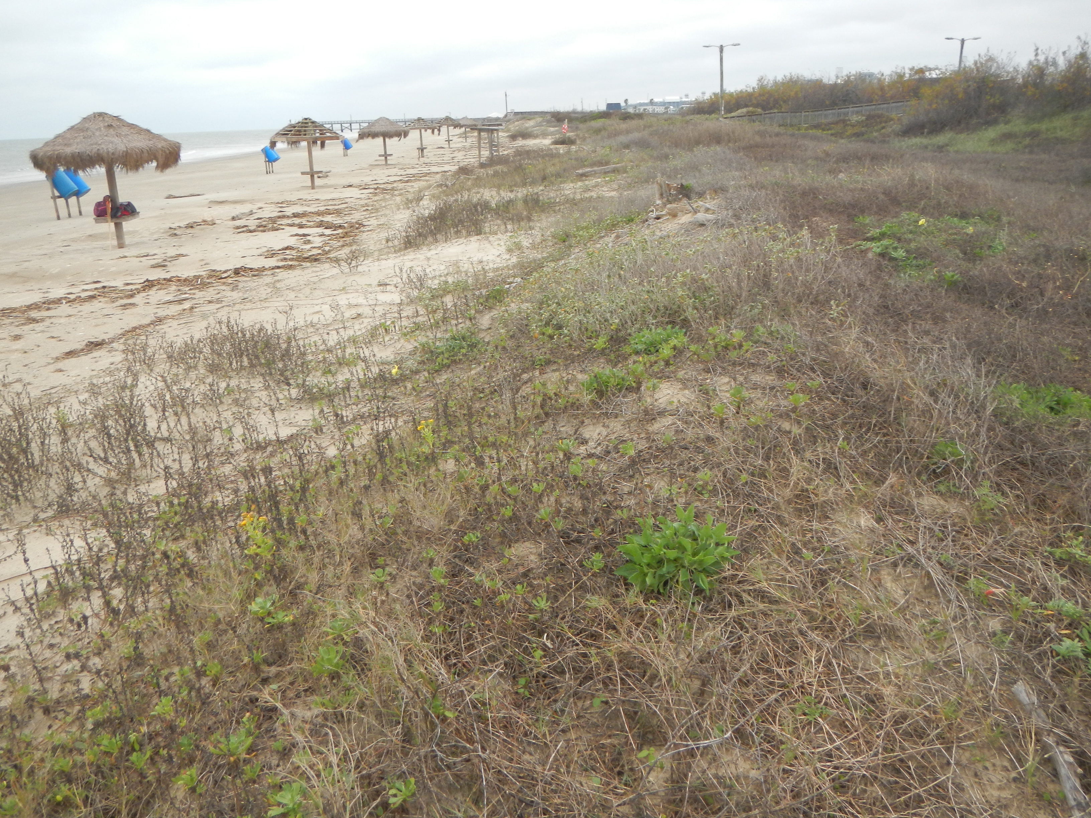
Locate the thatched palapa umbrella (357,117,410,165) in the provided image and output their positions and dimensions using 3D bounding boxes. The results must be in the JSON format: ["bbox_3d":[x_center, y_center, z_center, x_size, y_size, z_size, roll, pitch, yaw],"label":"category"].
[{"bbox_3d":[-11.168,-18.545,61.183,3.600,3.206,3.600,-2,18,0],"label":"thatched palapa umbrella"}]

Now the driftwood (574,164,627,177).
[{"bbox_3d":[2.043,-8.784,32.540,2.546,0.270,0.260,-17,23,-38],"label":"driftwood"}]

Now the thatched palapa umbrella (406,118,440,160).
[{"bbox_3d":[-10.232,-22.411,72.921,3.350,3.183,3.350,-2,18,0],"label":"thatched palapa umbrella"}]

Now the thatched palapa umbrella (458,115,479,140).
[{"bbox_3d":[-10.952,-38.062,120.118,3.200,3.287,3.200,-2,18,0],"label":"thatched palapa umbrella"}]

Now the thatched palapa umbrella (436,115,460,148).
[{"bbox_3d":[-10.313,-29.422,93.872,3.000,3.268,3.000,-2,18,0],"label":"thatched palapa umbrella"}]

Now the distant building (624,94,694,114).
[{"bbox_3d":[77.072,-207.166,600.000,50.000,14.500,30.000,-2,18,0],"label":"distant building"}]

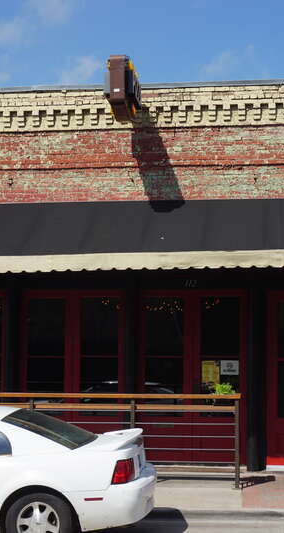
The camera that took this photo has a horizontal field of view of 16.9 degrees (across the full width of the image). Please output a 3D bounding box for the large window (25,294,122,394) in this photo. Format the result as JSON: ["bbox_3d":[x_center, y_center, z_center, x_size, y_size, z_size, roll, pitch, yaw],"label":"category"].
[{"bbox_3d":[-1.026,1.246,14.134,1.542,1.754,0.120,0,-4,7],"label":"large window"}]

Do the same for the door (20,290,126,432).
[{"bbox_3d":[-1.027,1.623,14.106,1.602,2.539,0.120,0,-4,7],"label":"door"}]

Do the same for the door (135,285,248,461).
[{"bbox_3d":[0.730,1.605,13.887,1.582,2.515,0.120,0,-4,7],"label":"door"}]

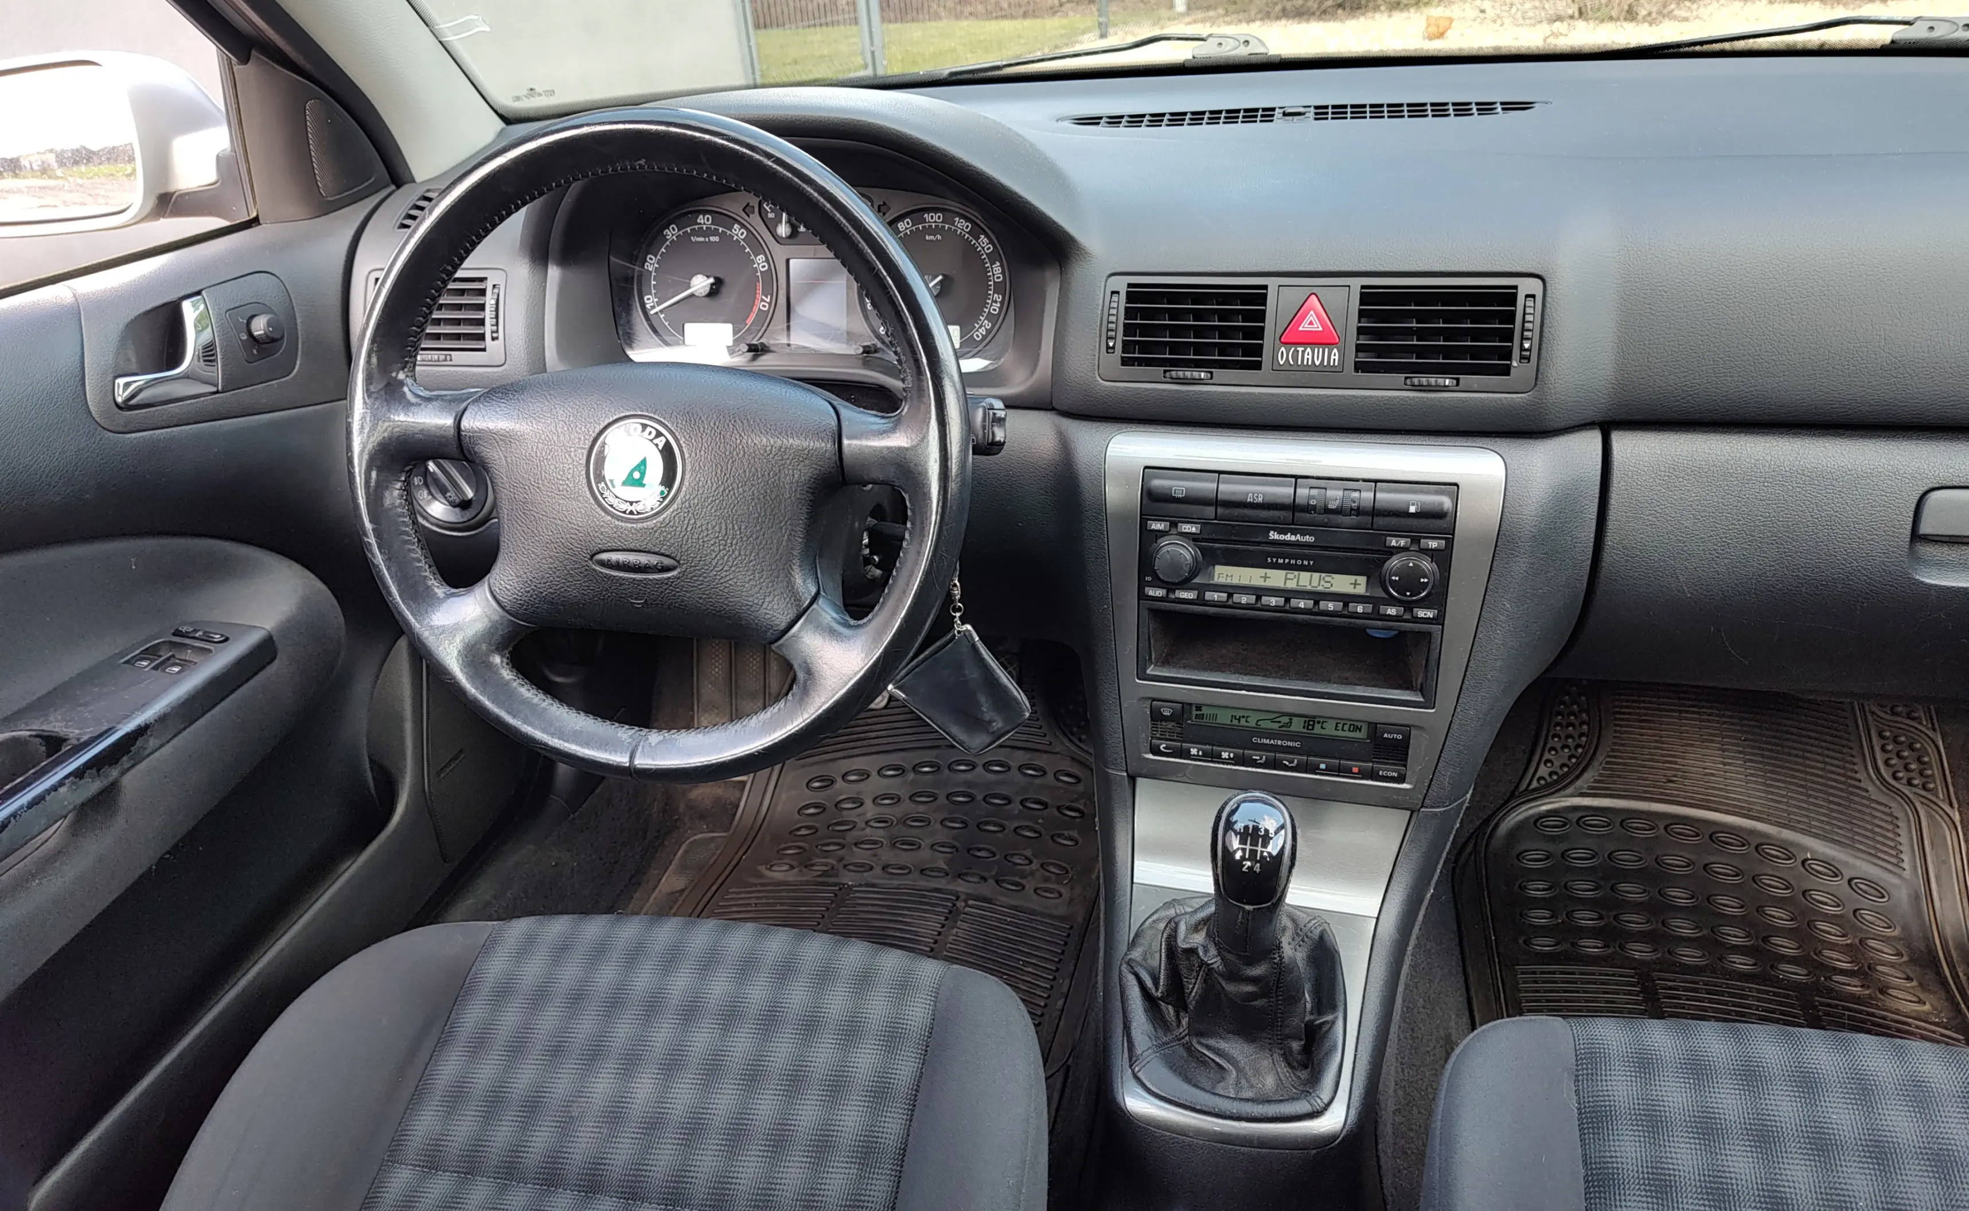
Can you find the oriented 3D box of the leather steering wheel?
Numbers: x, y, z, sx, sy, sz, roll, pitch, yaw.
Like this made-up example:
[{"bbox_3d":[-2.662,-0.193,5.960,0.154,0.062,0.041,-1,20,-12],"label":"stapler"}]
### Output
[{"bbox_3d":[-0.187,-0.087,0.776,0.380,0.380,0.100,2,11,12],"label":"leather steering wheel"}]

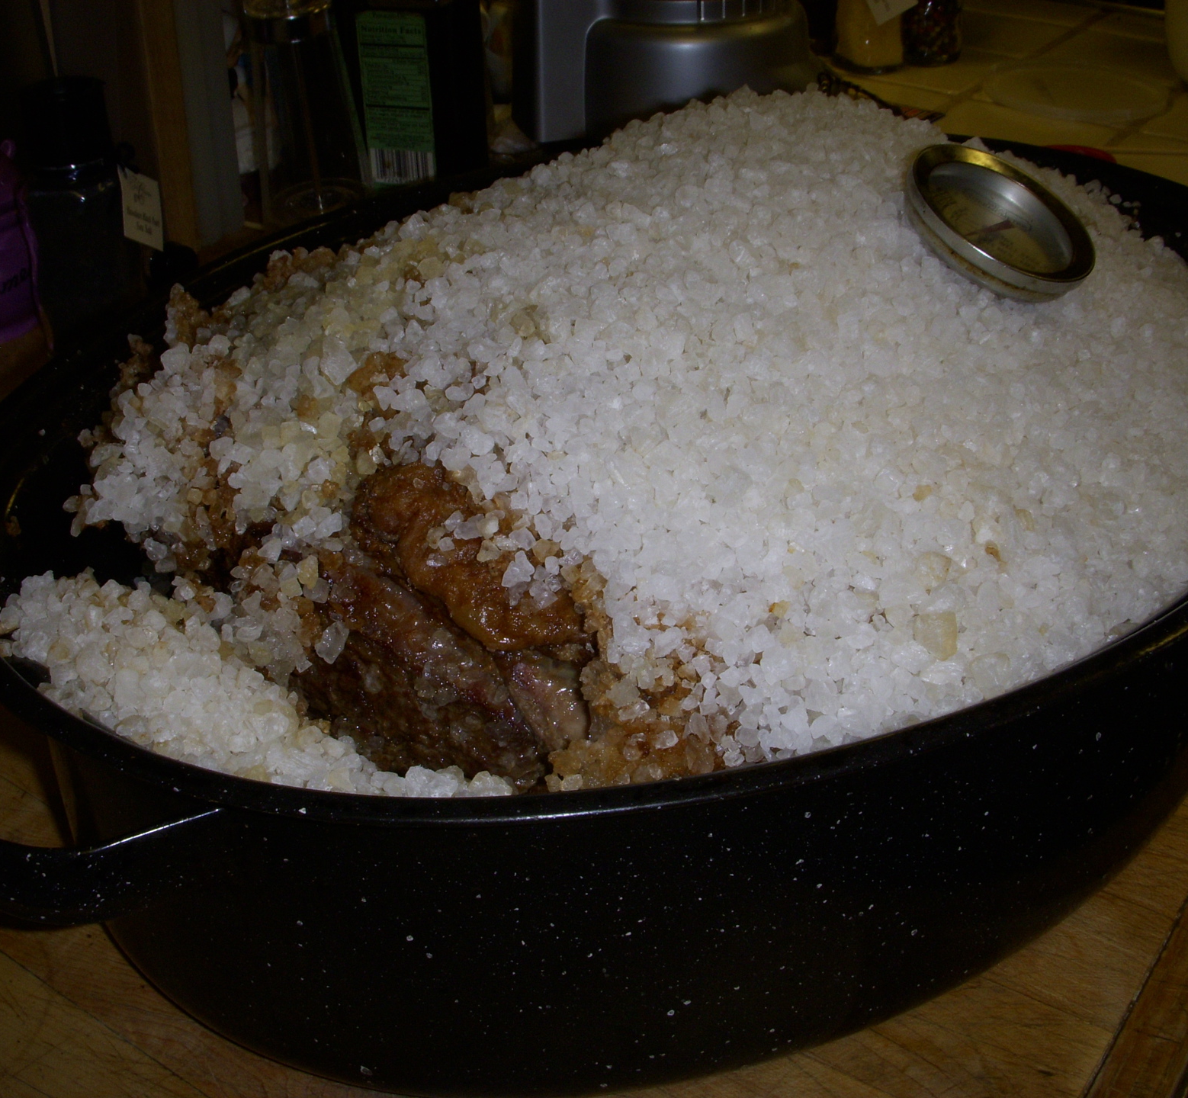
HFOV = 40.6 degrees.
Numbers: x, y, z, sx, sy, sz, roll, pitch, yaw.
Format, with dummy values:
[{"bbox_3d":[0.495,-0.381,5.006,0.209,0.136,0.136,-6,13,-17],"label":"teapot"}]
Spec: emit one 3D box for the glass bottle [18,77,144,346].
[{"bbox_3d":[-0.221,-0.143,0.691,0.044,0.111,0.044,-9,34,-16],"label":"glass bottle"}]

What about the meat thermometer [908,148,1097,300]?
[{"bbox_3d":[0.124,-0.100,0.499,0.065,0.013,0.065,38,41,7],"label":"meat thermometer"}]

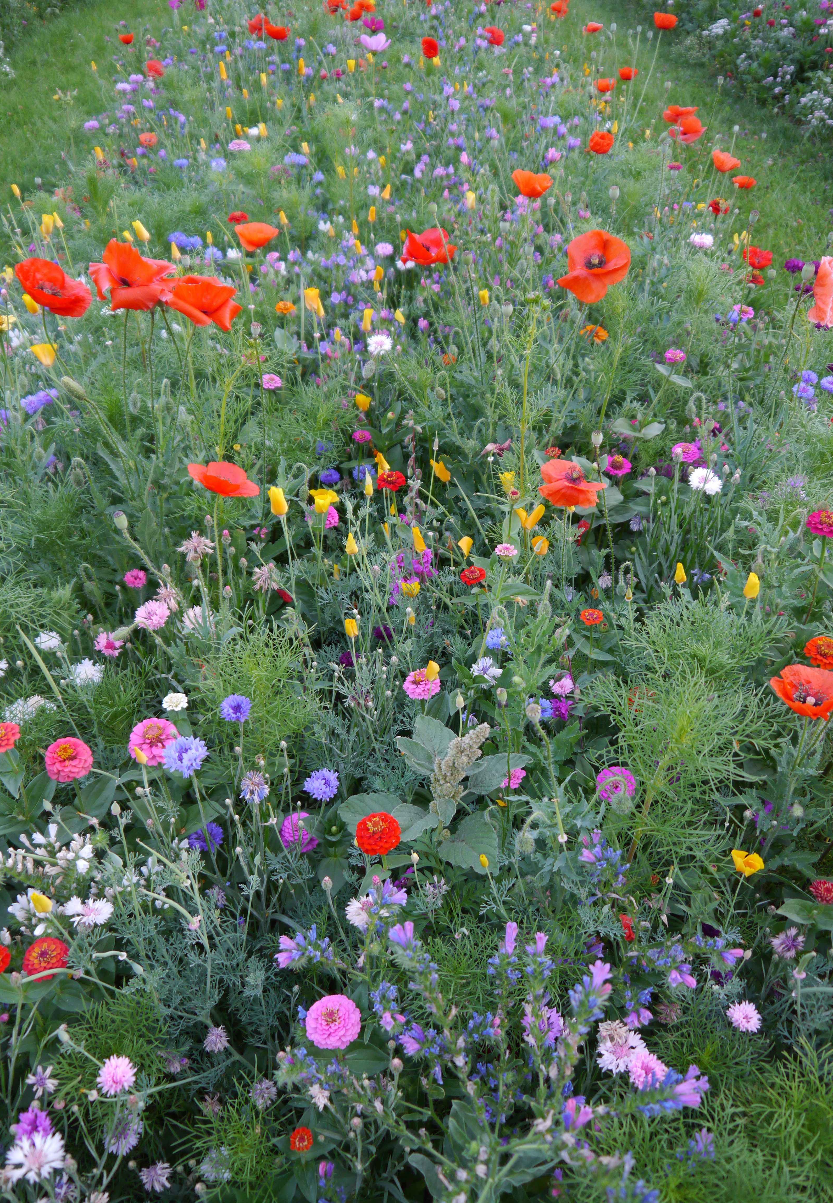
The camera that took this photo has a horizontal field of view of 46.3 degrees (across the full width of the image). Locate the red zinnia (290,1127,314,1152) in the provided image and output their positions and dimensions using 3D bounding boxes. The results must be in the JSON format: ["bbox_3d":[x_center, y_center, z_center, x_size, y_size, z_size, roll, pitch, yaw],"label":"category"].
[{"bbox_3d":[-0.121,0.563,1.020,0.025,0.016,0.025,0,40,0],"label":"red zinnia"}]

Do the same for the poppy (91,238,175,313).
[{"bbox_3d":[-0.381,-0.435,1.300,0.106,0.068,0.095,-11,41,-13],"label":"poppy"}]

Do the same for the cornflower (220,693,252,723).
[{"bbox_3d":[-0.208,0.123,1.120,0.036,0.025,0.034,-10,41,-11],"label":"cornflower"}]

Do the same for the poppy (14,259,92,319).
[{"bbox_3d":[-0.452,-0.389,1.210,0.099,0.045,0.099,1,54,-27],"label":"poppy"}]

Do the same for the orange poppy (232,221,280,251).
[{"bbox_3d":[-0.294,-0.666,1.780,0.082,0.040,0.075,-6,47,-7],"label":"orange poppy"}]

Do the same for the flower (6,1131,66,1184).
[{"bbox_3d":[-0.321,0.468,0.820,0.047,0.025,0.045,0,40,0],"label":"flower"}]

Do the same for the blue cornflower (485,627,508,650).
[{"bbox_3d":[0.103,0.047,1.250,0.032,0.024,0.031,4,40,5],"label":"blue cornflower"}]

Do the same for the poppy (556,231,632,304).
[{"bbox_3d":[0.233,-0.437,1.270,0.092,0.088,0.050,7,-2,8],"label":"poppy"}]

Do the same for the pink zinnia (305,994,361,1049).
[{"bbox_3d":[-0.098,0.496,1.150,0.066,0.033,0.066,0,43,0],"label":"pink zinnia"}]

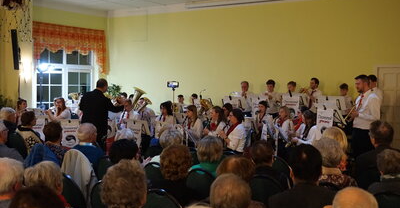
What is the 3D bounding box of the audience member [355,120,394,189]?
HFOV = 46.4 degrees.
[{"bbox_3d":[1.589,0.805,4.426,0.550,1.333,0.820,0,3,-12],"label":"audience member"}]

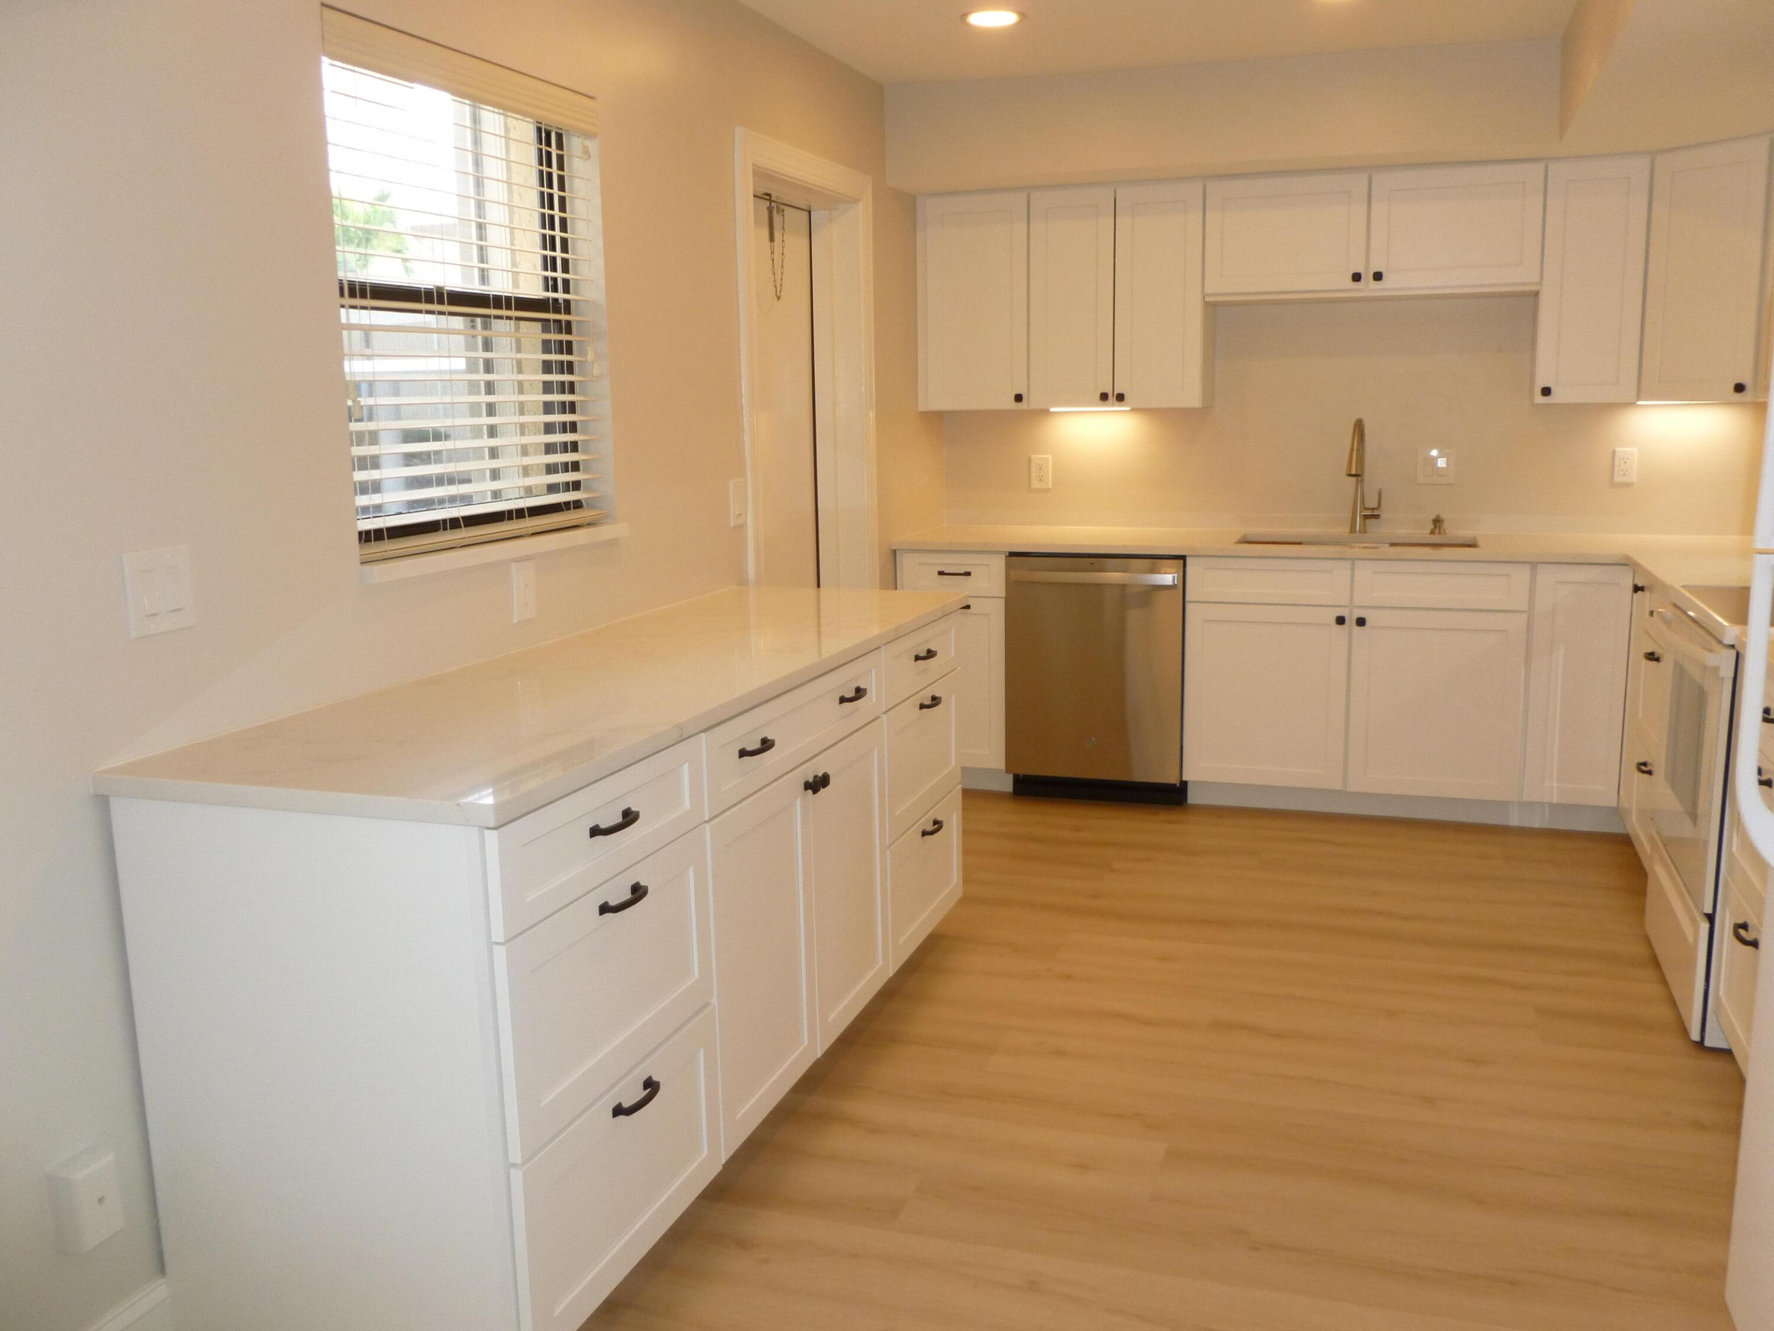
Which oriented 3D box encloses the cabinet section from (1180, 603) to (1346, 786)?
[{"bbox_3d":[1.347,0.047,5.013,0.515,0.599,0.610,3,11,20],"label":"cabinet section"}]

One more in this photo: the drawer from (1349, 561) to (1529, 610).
[{"bbox_3d":[1.819,-0.290,4.743,0.518,0.149,0.450,2,10,19],"label":"drawer"}]

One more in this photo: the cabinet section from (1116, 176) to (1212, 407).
[{"bbox_3d":[0.988,-1.282,5.071,0.296,0.732,0.325,3,11,20],"label":"cabinet section"}]

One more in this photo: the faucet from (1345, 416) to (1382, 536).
[{"bbox_3d":[1.644,-0.646,4.948,0.120,0.405,0.250,4,12,25],"label":"faucet"}]

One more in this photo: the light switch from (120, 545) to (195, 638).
[{"bbox_3d":[-1.057,-0.108,2.087,0.010,0.119,0.114,3,11,20],"label":"light switch"}]

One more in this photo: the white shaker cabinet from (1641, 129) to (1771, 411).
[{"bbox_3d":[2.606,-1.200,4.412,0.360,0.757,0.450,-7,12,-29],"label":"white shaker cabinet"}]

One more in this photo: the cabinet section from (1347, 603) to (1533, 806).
[{"bbox_3d":[1.842,0.070,4.837,0.511,0.599,0.610,3,11,20],"label":"cabinet section"}]

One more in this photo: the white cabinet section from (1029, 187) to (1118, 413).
[{"bbox_3d":[0.702,-1.296,5.173,0.299,0.732,0.325,3,11,20],"label":"white cabinet section"}]

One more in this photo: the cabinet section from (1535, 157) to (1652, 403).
[{"bbox_3d":[2.277,-1.234,4.675,0.300,0.750,0.320,2,10,19],"label":"cabinet section"}]

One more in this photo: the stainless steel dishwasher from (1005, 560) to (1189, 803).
[{"bbox_3d":[0.795,0.015,5.195,0.605,0.870,0.620,2,11,17],"label":"stainless steel dishwasher"}]

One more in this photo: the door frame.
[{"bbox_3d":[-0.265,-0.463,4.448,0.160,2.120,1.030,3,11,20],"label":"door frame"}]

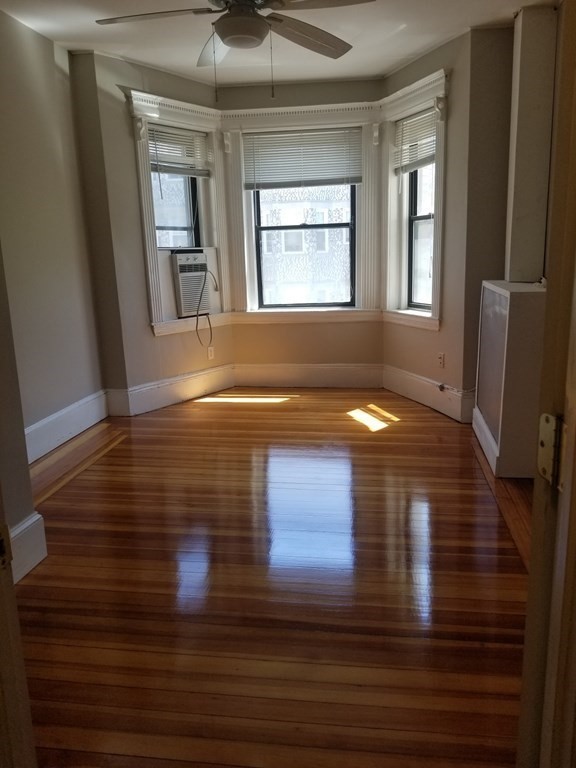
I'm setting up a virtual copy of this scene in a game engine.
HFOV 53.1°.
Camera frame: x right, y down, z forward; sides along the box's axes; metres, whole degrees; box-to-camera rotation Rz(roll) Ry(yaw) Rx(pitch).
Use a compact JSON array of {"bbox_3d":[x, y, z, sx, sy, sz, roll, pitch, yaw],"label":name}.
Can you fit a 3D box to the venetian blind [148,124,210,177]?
[{"bbox_3d":[-0.940,-1.996,4.942,0.045,0.390,0.723,8,16,38],"label":"venetian blind"}]

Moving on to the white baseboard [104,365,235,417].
[{"bbox_3d":[-0.997,0.037,5.209,0.150,0.228,1.318,8,16,38],"label":"white baseboard"}]

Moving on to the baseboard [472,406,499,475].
[{"bbox_3d":[1.275,0.356,3.718,0.030,0.134,0.940,1,13,10],"label":"baseboard"}]

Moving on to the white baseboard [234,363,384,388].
[{"bbox_3d":[0.192,-0.079,5.548,1.454,0.232,0.035,1,13,10],"label":"white baseboard"}]

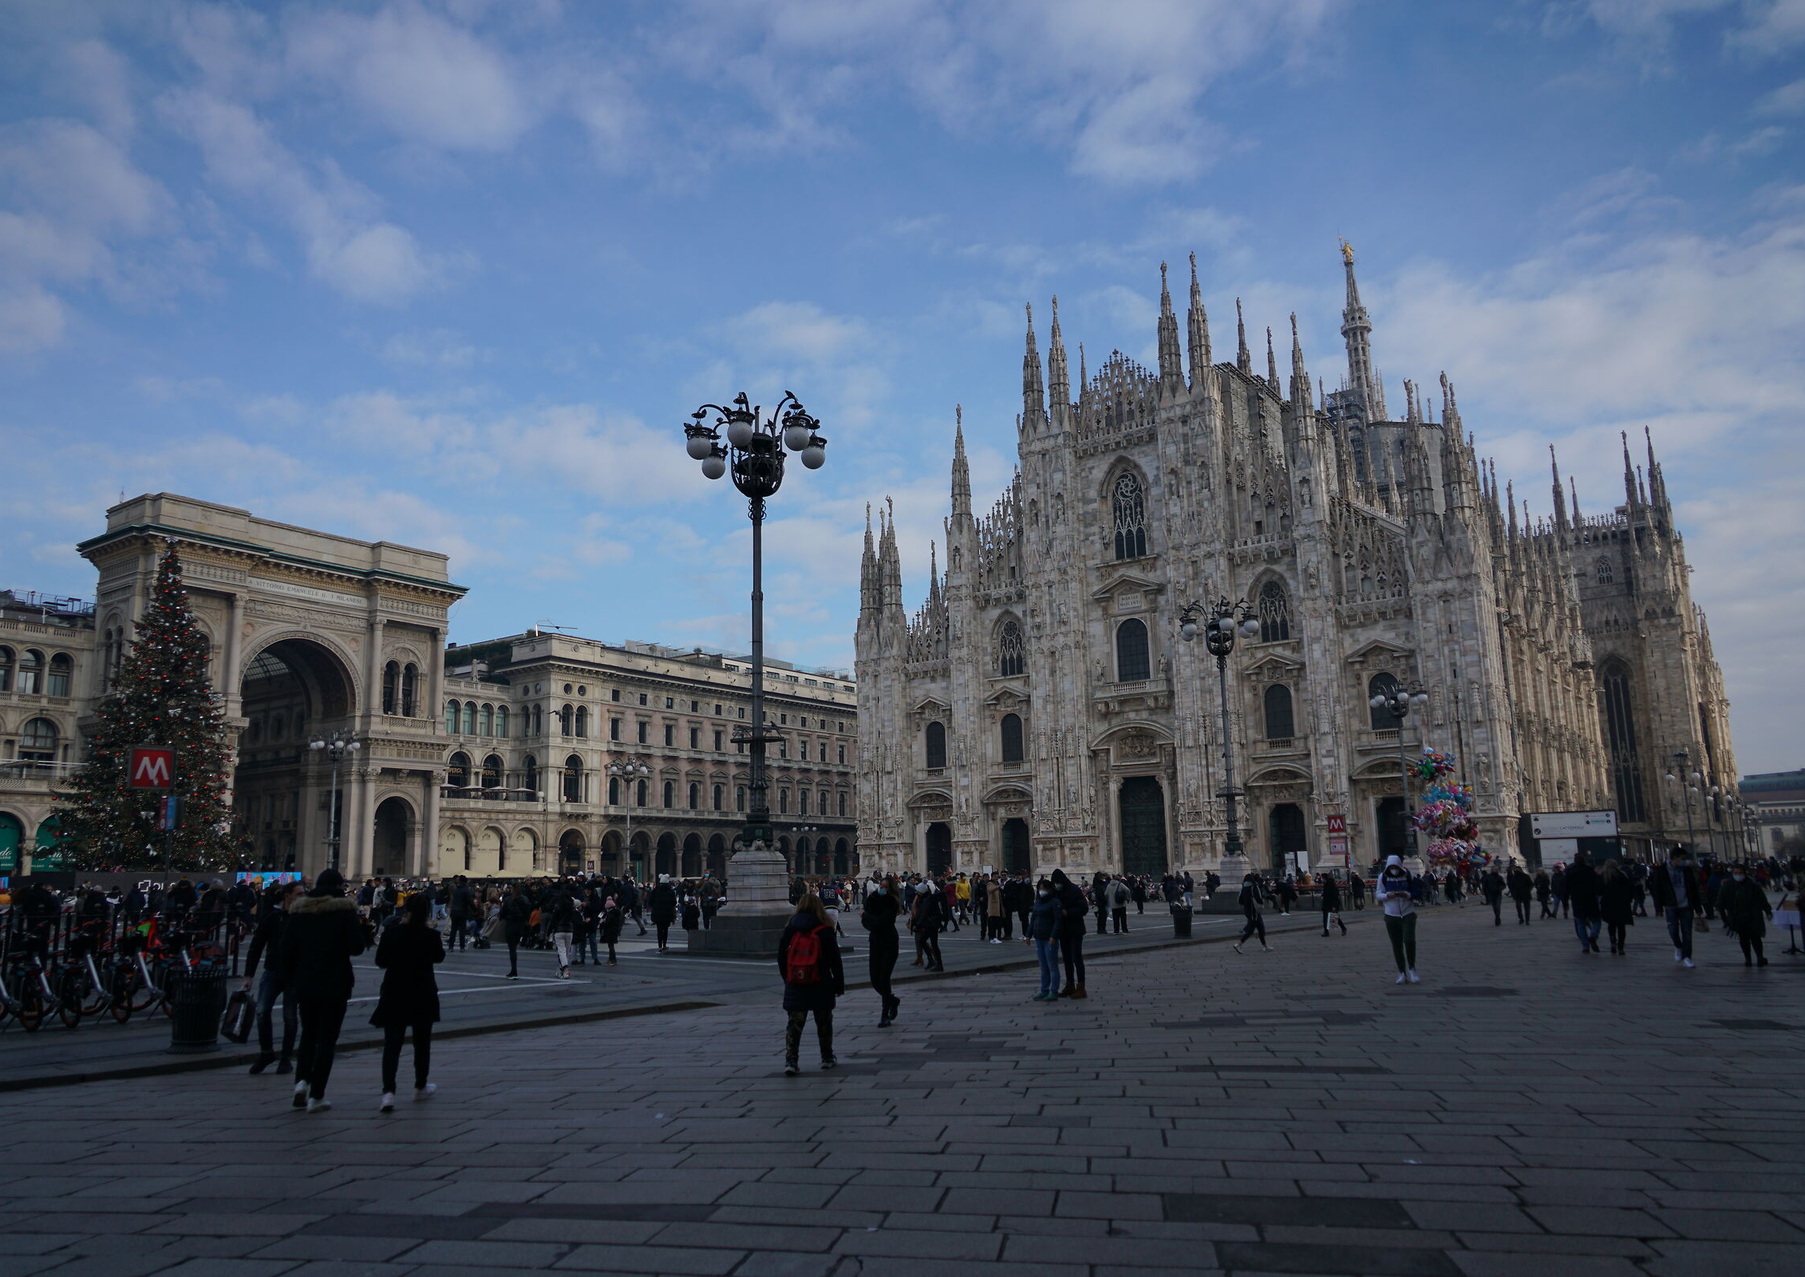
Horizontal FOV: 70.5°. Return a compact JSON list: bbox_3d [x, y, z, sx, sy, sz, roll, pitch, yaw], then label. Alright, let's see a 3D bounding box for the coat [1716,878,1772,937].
[{"bbox_3d":[13.627,4.360,20.682,0.741,0.973,0.450,-6,-12,23],"label":"coat"}]

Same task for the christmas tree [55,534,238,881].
[{"bbox_3d":[-41.186,4.623,70.496,8.579,20.723,8.579,-8,-13,35],"label":"christmas tree"}]

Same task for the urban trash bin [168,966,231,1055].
[{"bbox_3d":[-7.011,3.692,12.742,0.523,0.793,0.523,-8,-13,35],"label":"urban trash bin"}]

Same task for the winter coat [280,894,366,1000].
[{"bbox_3d":[-4.584,2.444,10.089,0.660,0.840,0.450,-1,-11,-3],"label":"winter coat"}]

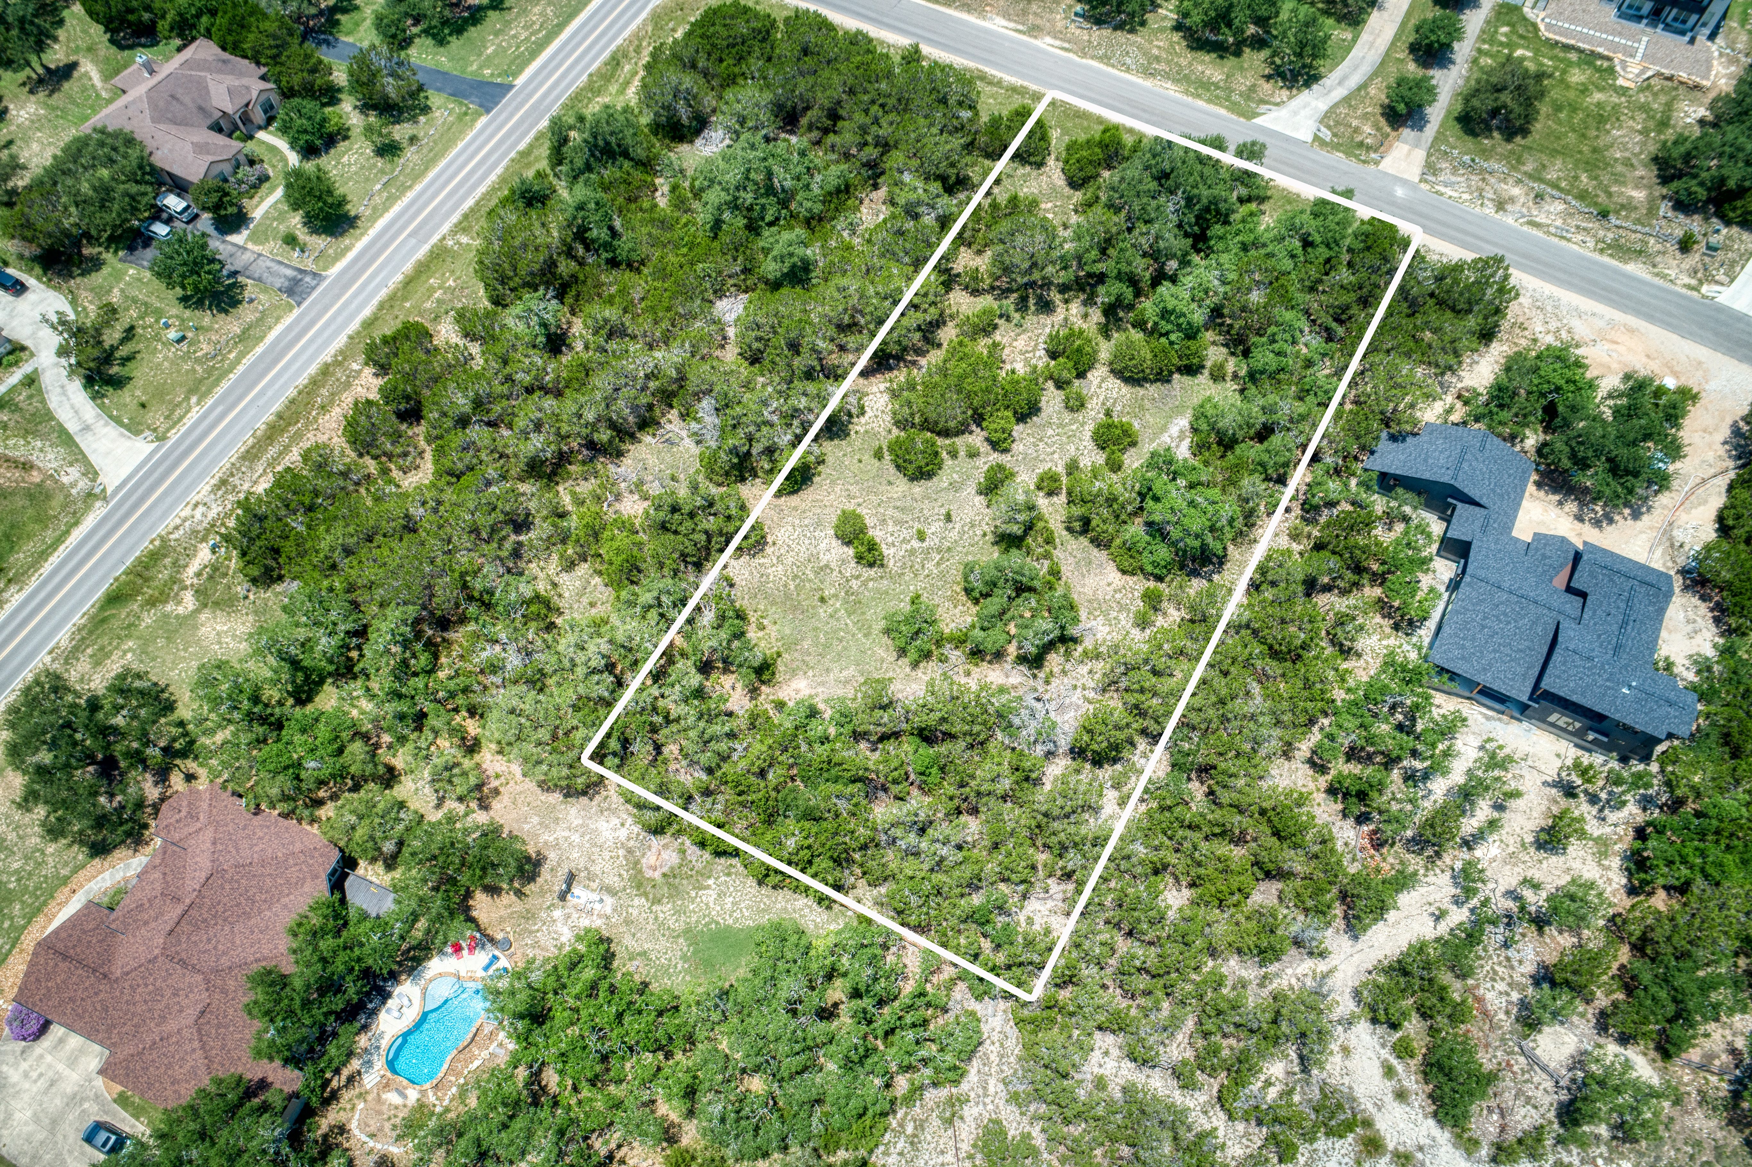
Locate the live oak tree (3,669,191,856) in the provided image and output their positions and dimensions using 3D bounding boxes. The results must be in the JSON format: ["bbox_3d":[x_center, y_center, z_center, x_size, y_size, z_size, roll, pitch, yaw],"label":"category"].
[{"bbox_3d":[-72.800,16.857,110.160,16.000,8.200,17.500,0,60,0],"label":"live oak tree"}]

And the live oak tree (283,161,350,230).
[{"bbox_3d":[-70.030,-48.760,146.150,7.430,7.800,7.430,-2,60,0],"label":"live oak tree"}]

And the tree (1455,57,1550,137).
[{"bbox_3d":[77.390,-60.160,144.270,10.430,7.800,10.430,-2,60,0],"label":"tree"}]

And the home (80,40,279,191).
[{"bbox_3d":[-92.860,-65.380,158.130,25.720,6.800,22.370,25,63,15],"label":"home"}]

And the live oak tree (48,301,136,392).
[{"bbox_3d":[-86.800,-25.844,129.984,8.200,6.400,9.300,0,60,0],"label":"live oak tree"}]

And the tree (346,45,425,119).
[{"bbox_3d":[-64.430,-66.120,153.630,9.640,8.200,9.640,-2,60,0],"label":"tree"}]

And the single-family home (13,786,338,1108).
[{"bbox_3d":[-59.980,32.420,103.864,28.000,7.500,24.000,20,62,11],"label":"single-family home"}]

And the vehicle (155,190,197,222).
[{"bbox_3d":[-84.930,-45.636,141.723,4.950,1.780,1.950,29,64,16],"label":"vehicle"}]

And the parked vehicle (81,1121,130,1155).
[{"bbox_3d":[-65.871,48.199,100.645,4.700,1.450,1.820,23,63,13],"label":"parked vehicle"}]

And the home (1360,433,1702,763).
[{"bbox_3d":[64.620,-1.390,117.690,34.590,7.800,28.200,25,63,15],"label":"home"}]

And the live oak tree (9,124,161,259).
[{"bbox_3d":[-100.270,-49.760,147.880,16.500,11.000,16.500,-2,60,0],"label":"live oak tree"}]

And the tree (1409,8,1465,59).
[{"bbox_3d":[73.800,-71.922,153.366,6.200,5.800,6.300,0,60,0],"label":"tree"}]

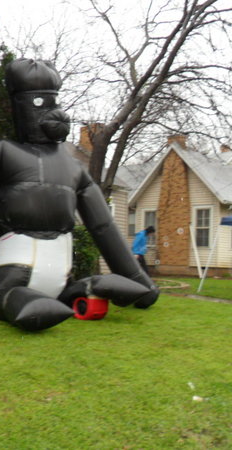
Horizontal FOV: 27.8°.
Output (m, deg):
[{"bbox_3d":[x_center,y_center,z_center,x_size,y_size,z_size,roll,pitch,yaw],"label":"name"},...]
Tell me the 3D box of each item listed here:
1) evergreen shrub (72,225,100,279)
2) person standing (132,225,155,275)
[{"bbox_3d":[-0.944,0.799,13.600,1.050,1.650,1.050,2,-5,0],"label":"evergreen shrub"},{"bbox_3d":[0.883,0.868,14.500,0.650,1.680,0.520,2,-5,3],"label":"person standing"}]

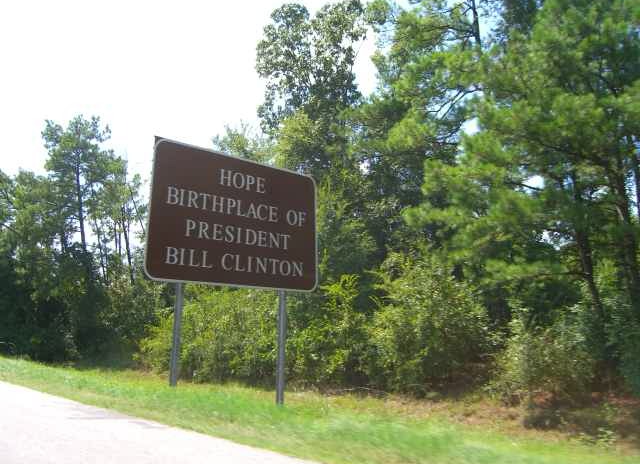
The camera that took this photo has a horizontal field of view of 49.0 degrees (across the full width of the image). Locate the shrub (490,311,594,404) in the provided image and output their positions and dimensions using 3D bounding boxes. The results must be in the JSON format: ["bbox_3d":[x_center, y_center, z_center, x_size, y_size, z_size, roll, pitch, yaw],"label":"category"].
[{"bbox_3d":[5.917,3.322,18.600,2.450,2.250,2.200,0,-8,18],"label":"shrub"}]

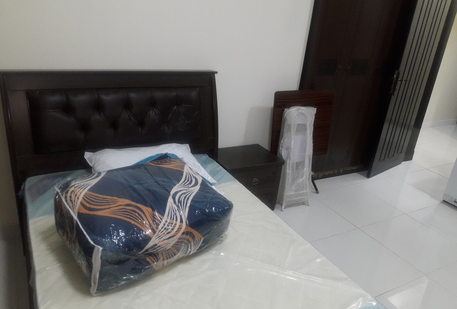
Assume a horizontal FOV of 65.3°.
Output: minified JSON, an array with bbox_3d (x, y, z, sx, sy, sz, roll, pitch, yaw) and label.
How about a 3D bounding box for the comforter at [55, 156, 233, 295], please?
[{"bbox_3d":[-0.419,0.279,1.715,0.660,0.250,0.570,-11,28,-36],"label":"comforter"}]

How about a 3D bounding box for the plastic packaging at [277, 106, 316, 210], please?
[{"bbox_3d":[0.581,0.029,3.045,0.320,0.870,0.210,-7,25,-28],"label":"plastic packaging"}]

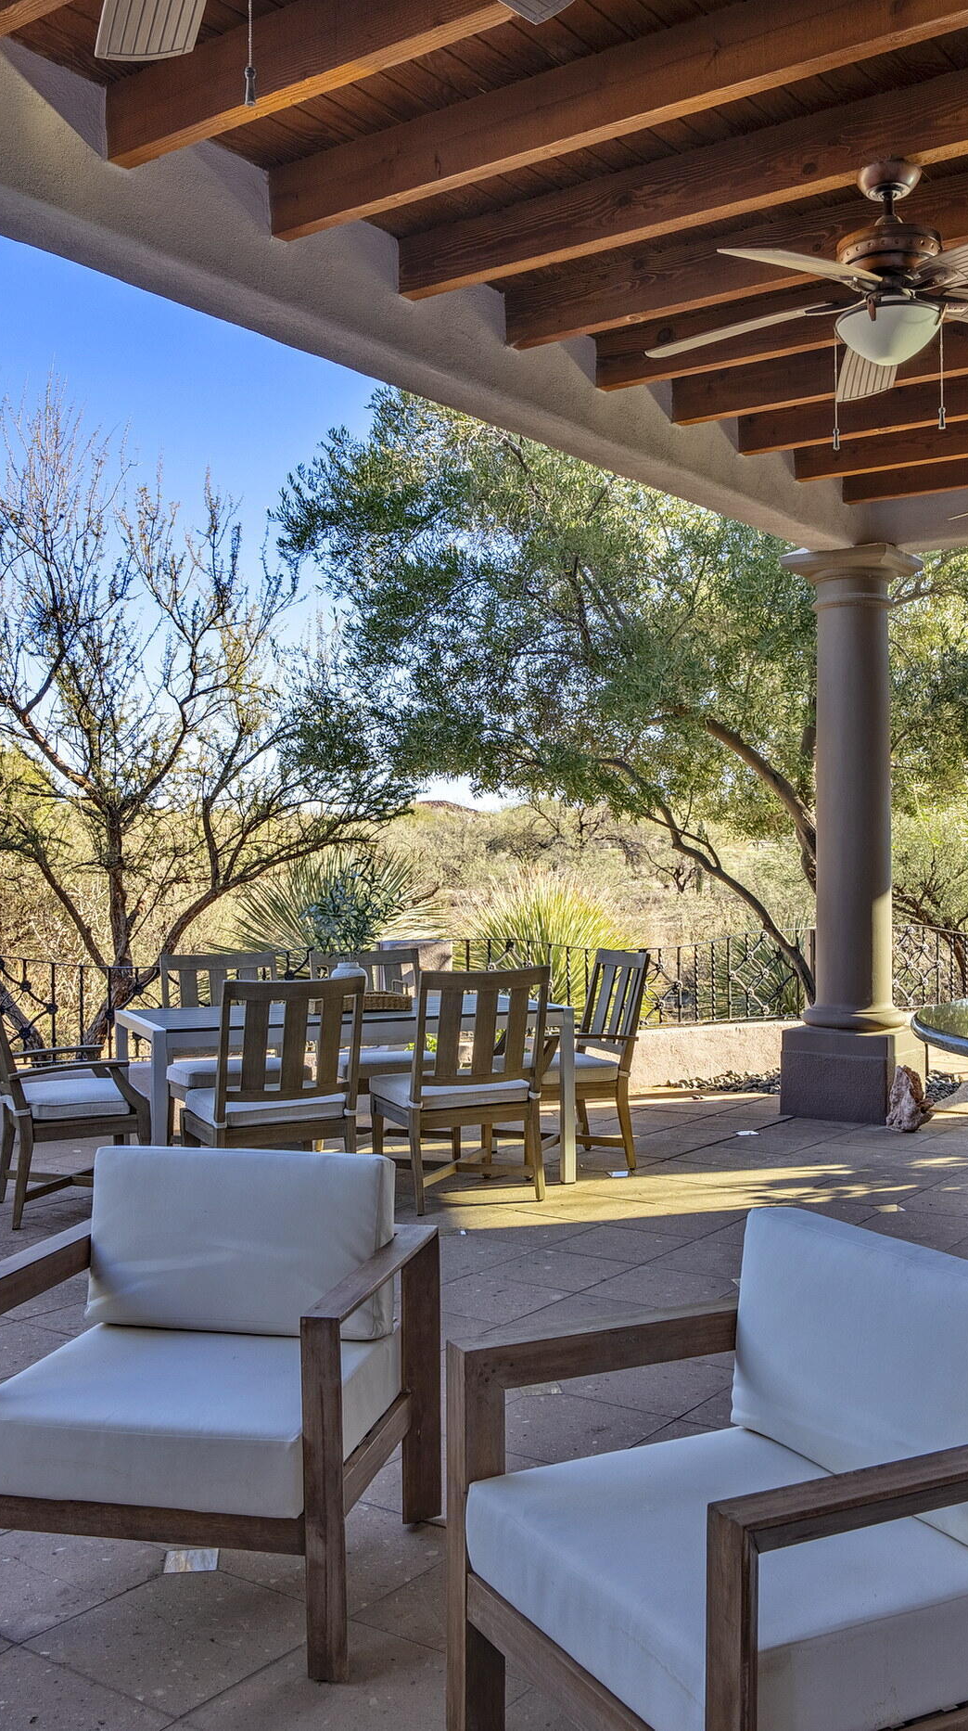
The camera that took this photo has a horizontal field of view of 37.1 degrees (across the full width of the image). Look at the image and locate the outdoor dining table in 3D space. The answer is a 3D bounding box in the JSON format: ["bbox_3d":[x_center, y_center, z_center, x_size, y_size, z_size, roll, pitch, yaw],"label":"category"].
[{"bbox_3d":[-0.585,0.999,6.167,1.810,0.748,0.790,0,1,-25],"label":"outdoor dining table"}]

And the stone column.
[{"bbox_3d":[2.055,-0.165,8.000,0.600,3.070,0.600,0,0,35],"label":"stone column"}]

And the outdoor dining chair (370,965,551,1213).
[{"bbox_3d":[-0.111,0.892,5.996,0.550,0.960,0.600,0,1,-25],"label":"outdoor dining chair"}]

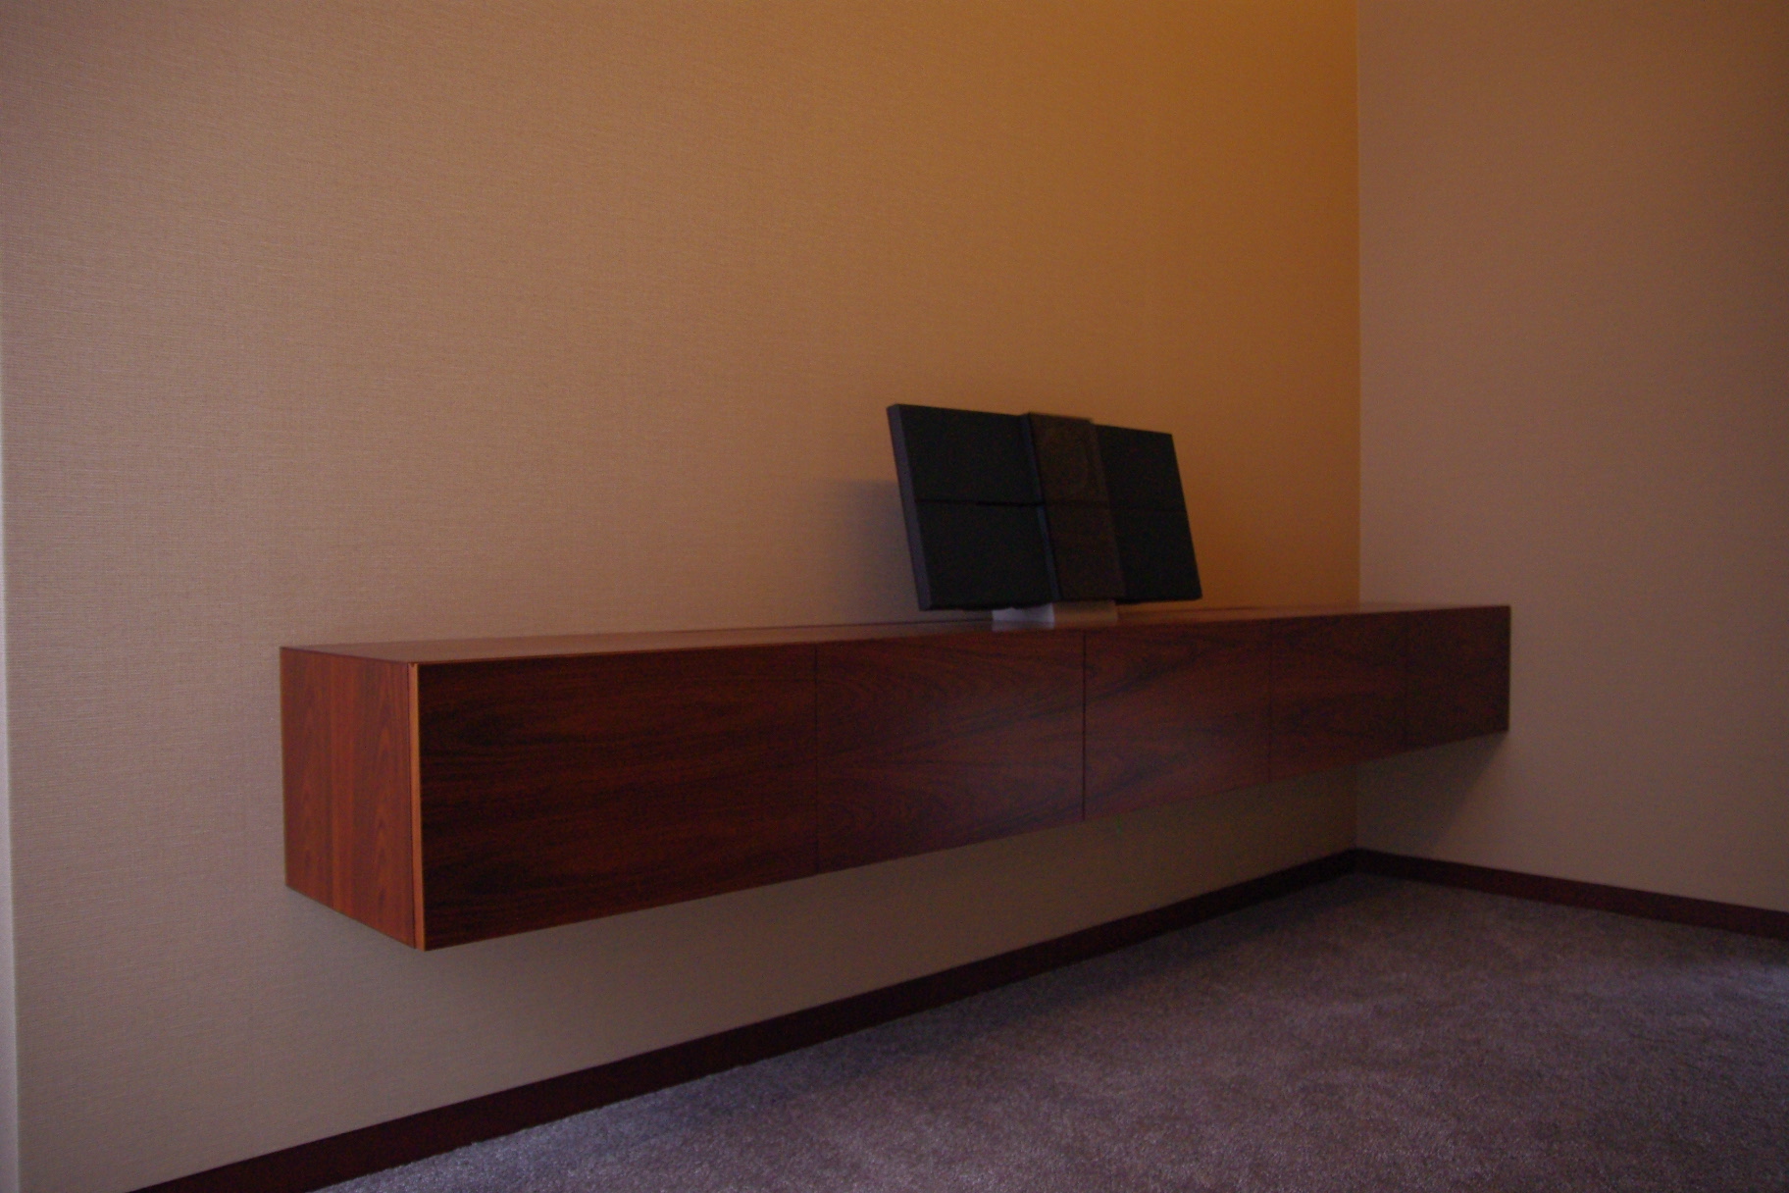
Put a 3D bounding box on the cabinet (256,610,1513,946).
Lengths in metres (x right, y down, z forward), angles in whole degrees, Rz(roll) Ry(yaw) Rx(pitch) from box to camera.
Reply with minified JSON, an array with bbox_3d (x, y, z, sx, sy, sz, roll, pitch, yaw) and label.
[{"bbox_3d":[0.413,0.217,2.760,3.060,0.335,0.442,-1,2,-43],"label":"cabinet"}]

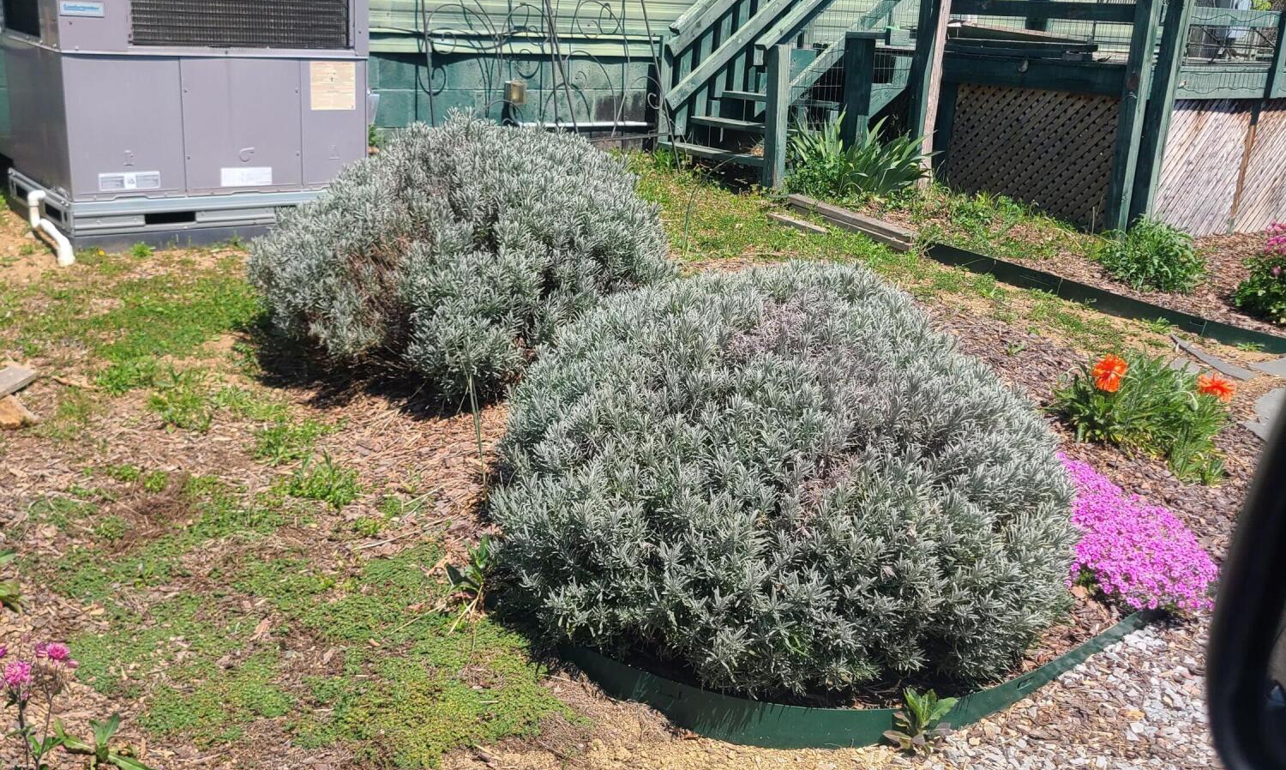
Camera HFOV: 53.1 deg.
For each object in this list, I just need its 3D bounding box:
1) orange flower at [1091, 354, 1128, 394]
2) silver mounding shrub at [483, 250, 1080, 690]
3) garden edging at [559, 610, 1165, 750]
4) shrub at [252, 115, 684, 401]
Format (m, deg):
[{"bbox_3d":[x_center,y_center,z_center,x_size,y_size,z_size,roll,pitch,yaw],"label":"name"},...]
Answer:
[{"bbox_3d":[1.479,-0.036,4.080,0.115,0.115,0.080,10,19,20],"label":"orange flower"},{"bbox_3d":[0.300,0.086,2.753,1.232,0.659,1.232,5,18,6],"label":"silver mounding shrub"},{"bbox_3d":[0.517,0.559,2.494,1.354,0.100,0.303,-2,18,-16],"label":"garden edging"},{"bbox_3d":[-0.554,-0.471,4.081,1.326,0.703,1.326,1,18,-8],"label":"shrub"}]

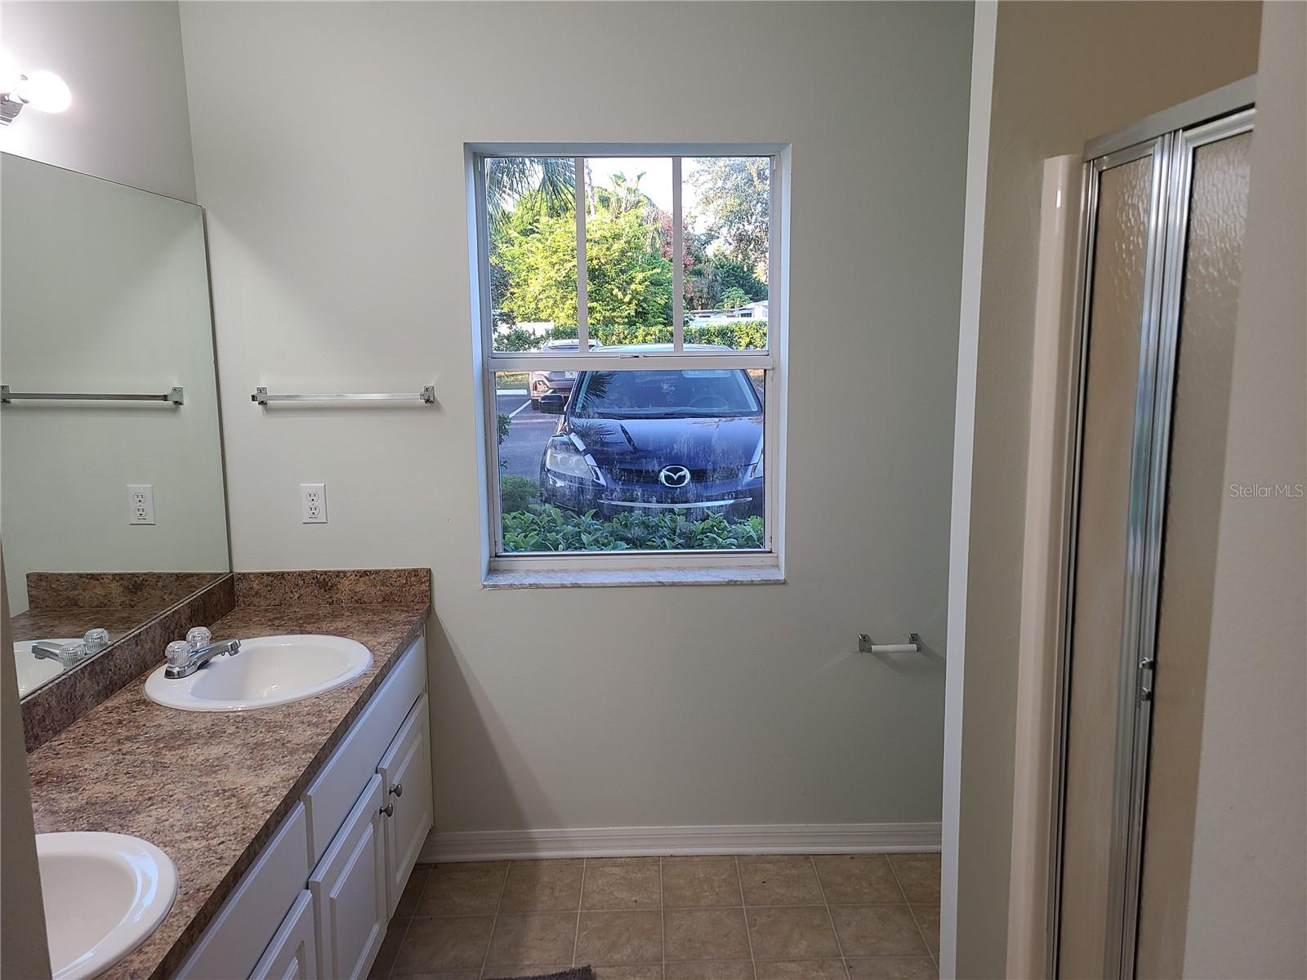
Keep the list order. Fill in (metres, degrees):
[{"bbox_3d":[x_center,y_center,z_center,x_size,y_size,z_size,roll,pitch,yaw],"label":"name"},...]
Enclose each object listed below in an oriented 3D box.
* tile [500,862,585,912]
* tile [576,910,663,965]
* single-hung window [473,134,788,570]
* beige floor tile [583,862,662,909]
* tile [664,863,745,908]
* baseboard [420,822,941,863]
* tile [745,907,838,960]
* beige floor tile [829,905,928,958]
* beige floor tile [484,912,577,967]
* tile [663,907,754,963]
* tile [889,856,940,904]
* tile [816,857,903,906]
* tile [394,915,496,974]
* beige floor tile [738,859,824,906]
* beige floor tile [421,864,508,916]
[{"bbox_3d":[-0.320,1.156,2.837,0.229,0.010,0.240,-1,10,0],"label":"tile"},{"bbox_3d":[-0.089,1.193,2.609,0.229,0.010,0.229,-1,10,0],"label":"tile"},{"bbox_3d":[-0.063,-0.353,2.864,0.882,1.223,0.100,-1,10,0],"label":"single-hung window"},{"bbox_3d":[-0.092,1.151,2.839,0.229,0.010,0.240,-1,10,0],"label":"beige floor tile"},{"bbox_3d":[0.138,1.148,2.836,0.229,0.010,0.229,-1,10,0],"label":"tile"},{"bbox_3d":[0.088,1.071,2.978,1.623,0.090,0.015,-1,10,0],"label":"baseboard"},{"bbox_3d":[0.369,1.182,2.613,0.229,0.010,0.229,-1,10,0],"label":"tile"},{"bbox_3d":[0.597,1.178,2.615,0.229,0.010,0.229,-1,10,0],"label":"beige floor tile"},{"bbox_3d":[-0.317,1.195,2.607,0.229,0.010,0.229,-1,10,0],"label":"beige floor tile"},{"bbox_3d":[0.140,1.187,2.611,0.229,0.010,0.229,-1,10,0],"label":"tile"},{"bbox_3d":[0.817,1.130,2.847,0.217,0.010,0.240,-1,10,0],"label":"tile"},{"bbox_3d":[0.595,1.139,2.840,0.229,0.010,0.229,-1,10,0],"label":"tile"},{"bbox_3d":[-0.546,1.203,2.605,0.229,0.010,0.229,-1,10,0],"label":"tile"},{"bbox_3d":[0.365,1.140,2.843,0.229,0.010,0.240,-1,10,0],"label":"beige floor tile"},{"bbox_3d":[-0.548,1.161,2.830,0.229,0.010,0.229,-1,10,0],"label":"beige floor tile"}]

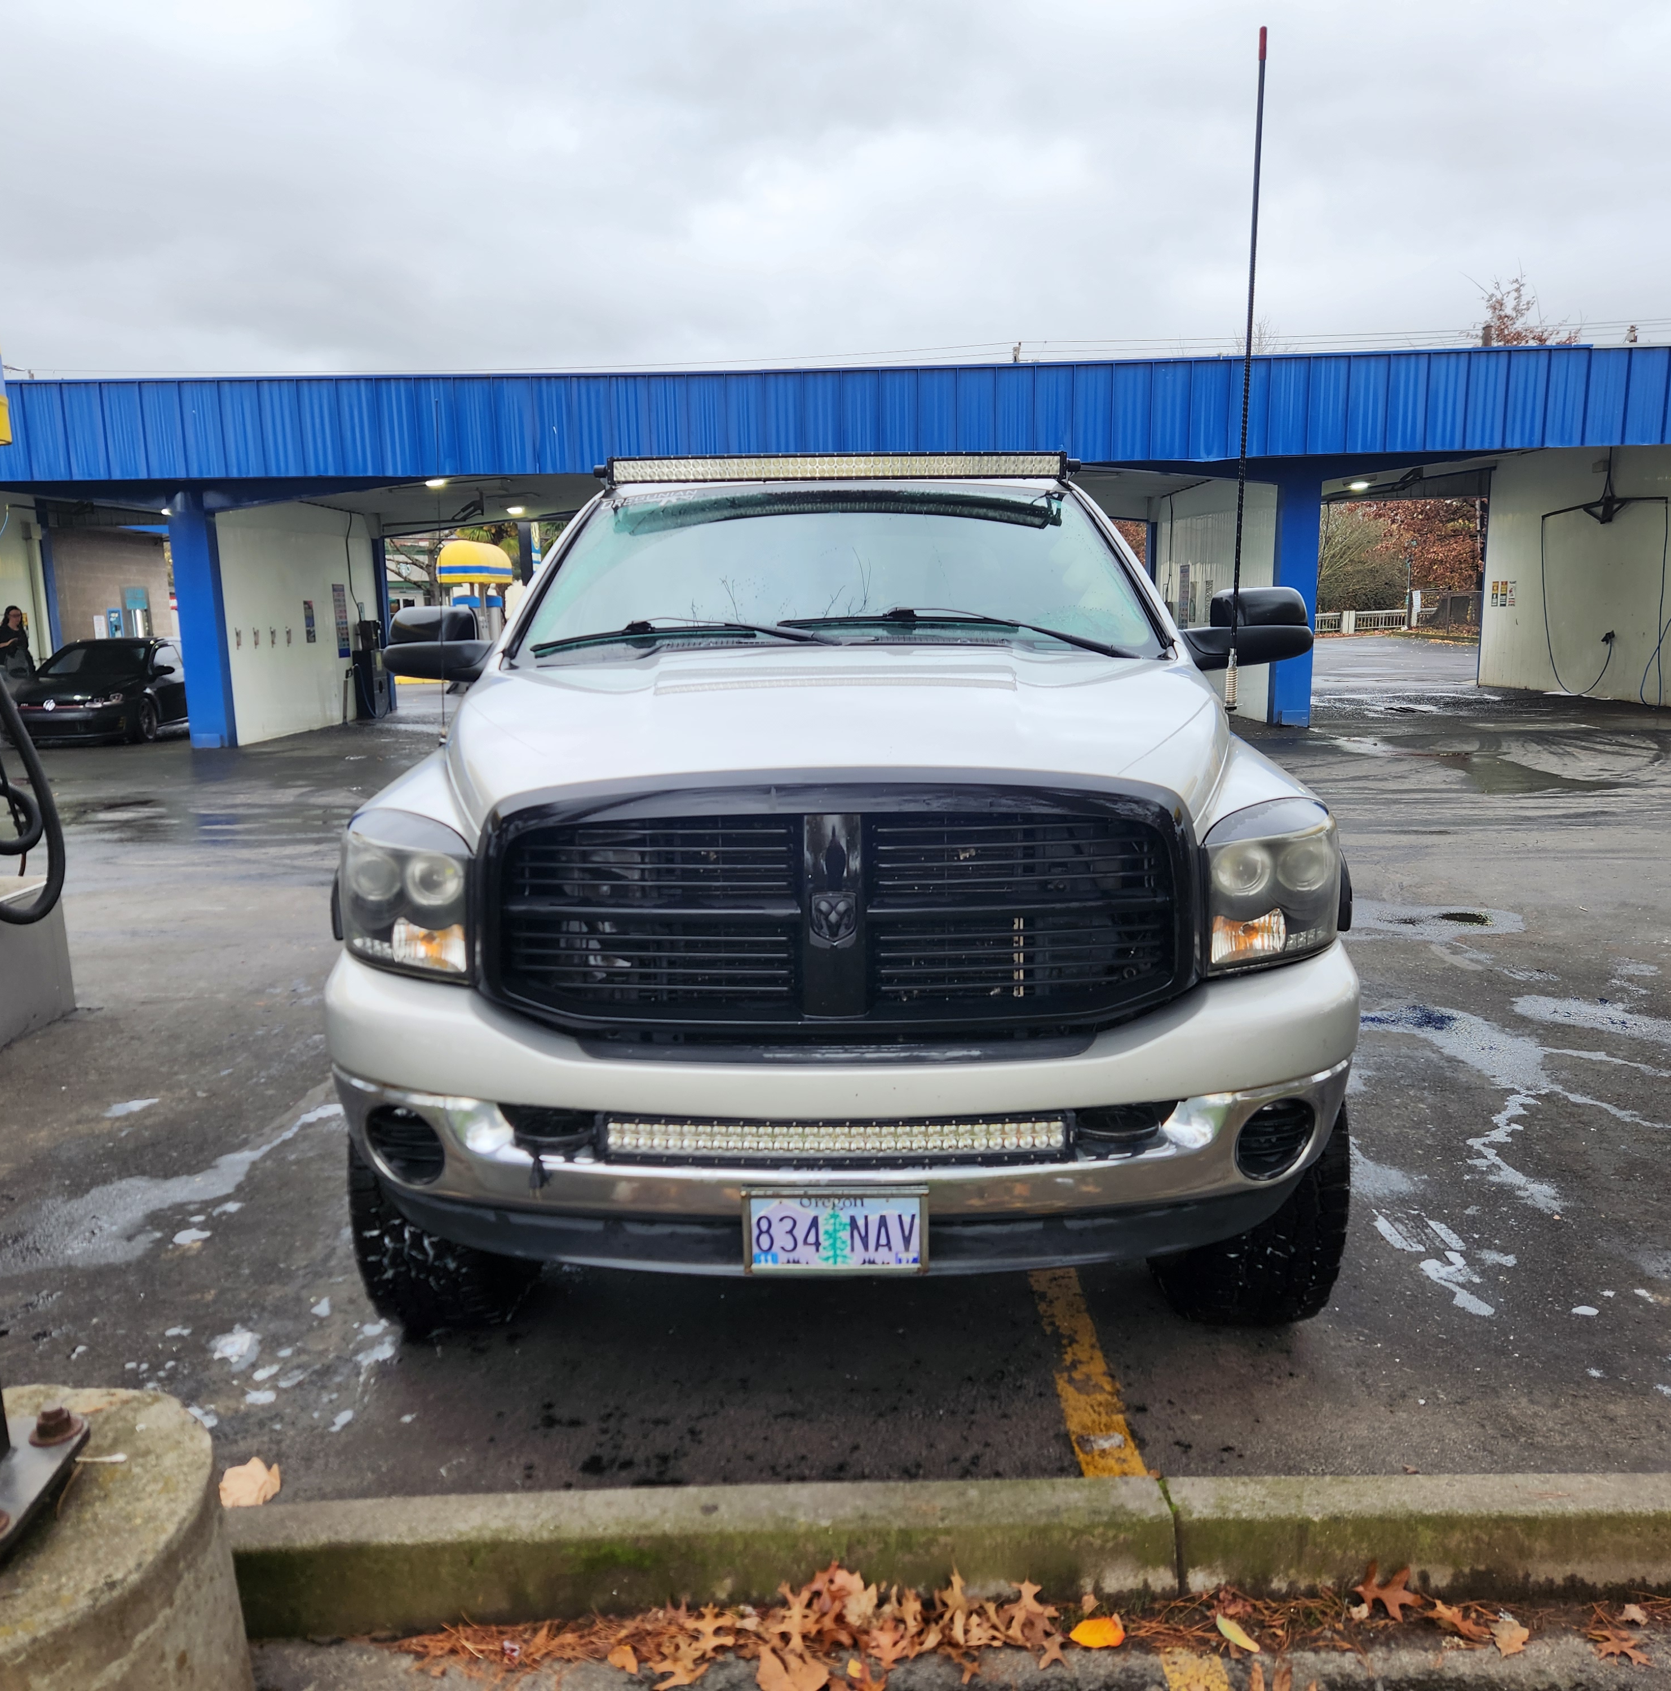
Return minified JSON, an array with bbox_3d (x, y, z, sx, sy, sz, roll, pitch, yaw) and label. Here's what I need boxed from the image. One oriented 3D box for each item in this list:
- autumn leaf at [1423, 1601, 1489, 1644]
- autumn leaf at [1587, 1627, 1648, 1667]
[{"bbox_3d":[1.020,1.279,2.464,0.115,0.025,0.080,4,11,30],"label":"autumn leaf"},{"bbox_3d":[1.259,1.289,2.409,0.105,0.020,0.085,-1,10,0],"label":"autumn leaf"}]

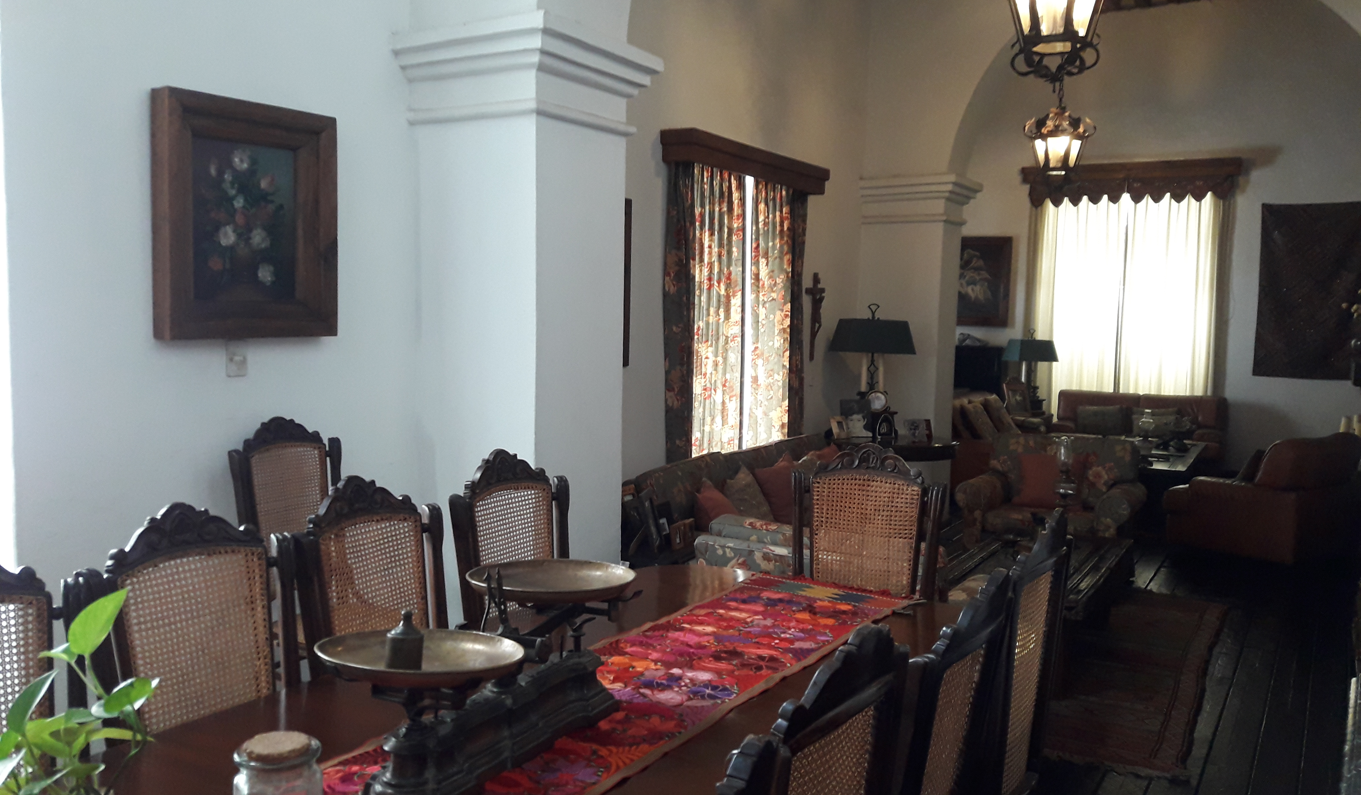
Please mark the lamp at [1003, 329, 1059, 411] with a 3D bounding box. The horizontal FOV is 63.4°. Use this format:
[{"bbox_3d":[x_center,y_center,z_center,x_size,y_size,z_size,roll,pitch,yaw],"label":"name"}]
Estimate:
[{"bbox_3d":[3.925,-0.297,12.298,0.580,0.935,0.300,-1,5,-24],"label":"lamp"}]

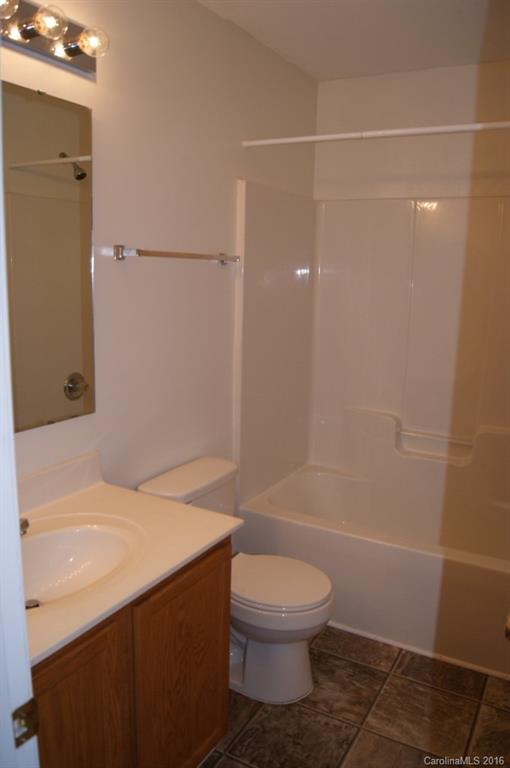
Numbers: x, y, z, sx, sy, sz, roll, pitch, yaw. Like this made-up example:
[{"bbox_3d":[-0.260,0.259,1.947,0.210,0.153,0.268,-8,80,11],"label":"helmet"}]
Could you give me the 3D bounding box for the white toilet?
[{"bbox_3d":[-0.021,0.736,2.116,0.675,0.745,0.431,7,11,29],"label":"white toilet"}]

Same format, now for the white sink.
[{"bbox_3d":[-0.477,0.482,1.337,0.334,0.140,0.440,7,11,29],"label":"white sink"}]

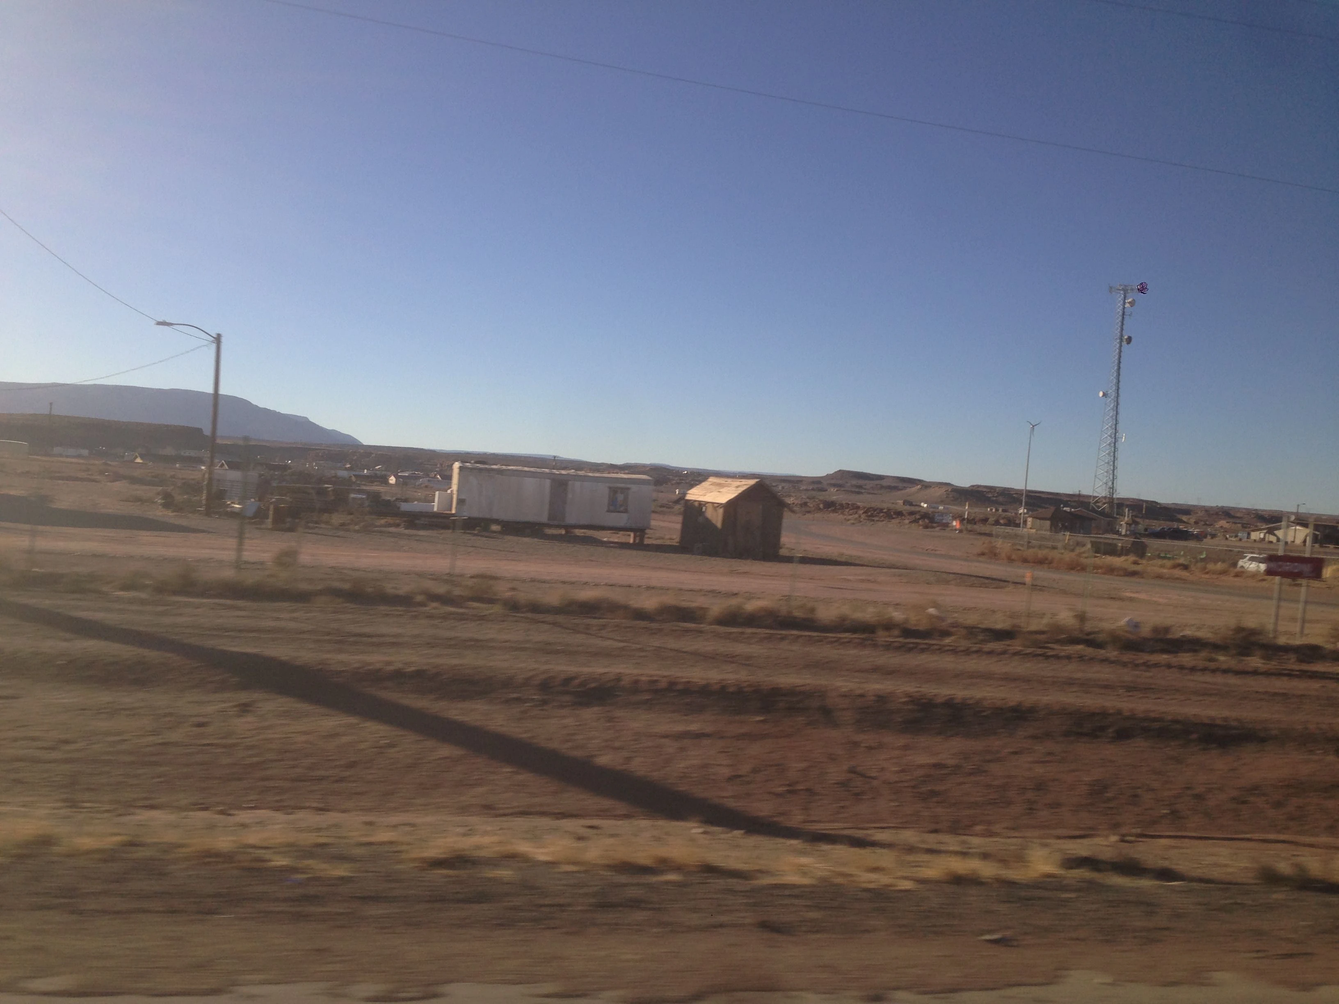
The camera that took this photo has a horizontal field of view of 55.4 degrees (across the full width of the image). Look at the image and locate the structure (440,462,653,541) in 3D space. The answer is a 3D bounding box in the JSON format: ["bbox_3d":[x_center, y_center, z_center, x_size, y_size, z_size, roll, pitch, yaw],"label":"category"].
[{"bbox_3d":[-5.776,0.025,60.500,9.600,3.050,2.450,4,1,-14],"label":"structure"}]

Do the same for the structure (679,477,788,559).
[{"bbox_3d":[2.800,0.688,56.000,3.100,3.300,4.000,4,1,-26],"label":"structure"}]

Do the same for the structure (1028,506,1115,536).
[{"bbox_3d":[61.916,2.906,197.000,11.000,4.000,7.200,4,1,-11],"label":"structure"}]

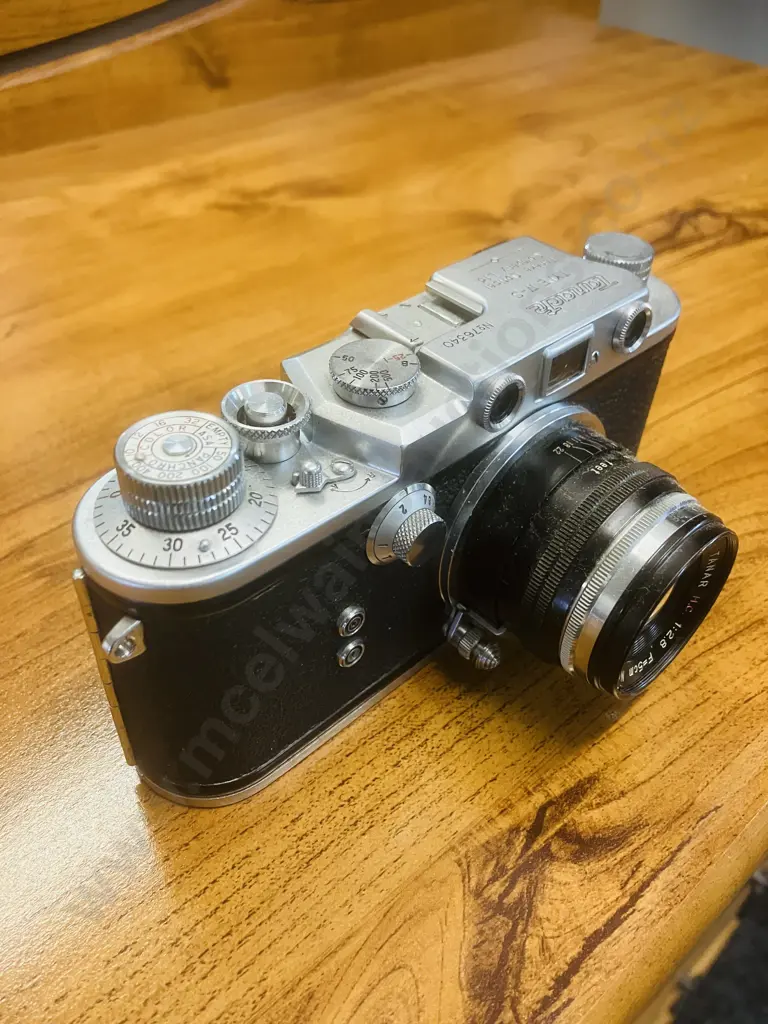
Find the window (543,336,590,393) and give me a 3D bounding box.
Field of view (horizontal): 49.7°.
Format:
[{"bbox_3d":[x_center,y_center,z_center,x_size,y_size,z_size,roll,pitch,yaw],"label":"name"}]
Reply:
[{"bbox_3d":[0.032,-0.026,0.147,0.013,0.009,0.003,-30,51,-32],"label":"window"}]

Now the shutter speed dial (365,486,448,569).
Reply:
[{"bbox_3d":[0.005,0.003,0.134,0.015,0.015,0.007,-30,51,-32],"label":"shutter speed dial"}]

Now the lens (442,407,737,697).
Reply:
[{"bbox_3d":[0.039,0.009,0.149,0.045,0.045,0.034,-30,51,-32],"label":"lens"}]

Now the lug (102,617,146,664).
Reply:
[{"bbox_3d":[-0.036,0.018,0.115,0.002,0.007,0.006,32,49,29],"label":"lug"}]

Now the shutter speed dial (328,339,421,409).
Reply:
[{"bbox_3d":[-0.002,-0.023,0.136,0.015,0.004,0.015,2,42,-1],"label":"shutter speed dial"}]

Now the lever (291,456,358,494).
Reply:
[{"bbox_3d":[-0.009,-0.006,0.124,0.010,0.004,0.004,-21,47,-24],"label":"lever"}]

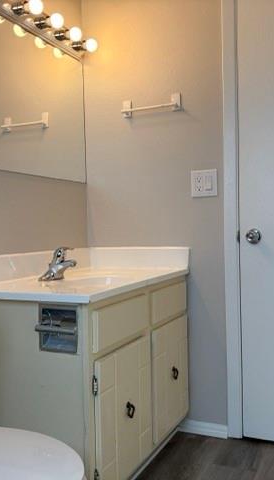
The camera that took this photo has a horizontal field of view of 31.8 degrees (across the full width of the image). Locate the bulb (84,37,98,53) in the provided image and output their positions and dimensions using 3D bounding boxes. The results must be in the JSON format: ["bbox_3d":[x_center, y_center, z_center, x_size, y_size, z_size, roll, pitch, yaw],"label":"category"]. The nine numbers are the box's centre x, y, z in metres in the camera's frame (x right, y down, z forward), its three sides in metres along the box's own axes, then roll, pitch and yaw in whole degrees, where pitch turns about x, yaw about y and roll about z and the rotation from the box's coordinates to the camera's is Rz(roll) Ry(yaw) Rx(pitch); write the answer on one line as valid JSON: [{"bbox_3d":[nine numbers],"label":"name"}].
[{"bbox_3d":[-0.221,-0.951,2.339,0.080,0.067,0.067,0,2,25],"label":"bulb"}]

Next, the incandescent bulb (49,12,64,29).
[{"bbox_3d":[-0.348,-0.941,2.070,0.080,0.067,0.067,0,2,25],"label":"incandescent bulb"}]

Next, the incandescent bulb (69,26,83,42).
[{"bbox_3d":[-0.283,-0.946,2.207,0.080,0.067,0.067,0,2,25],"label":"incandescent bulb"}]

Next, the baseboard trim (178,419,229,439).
[{"bbox_3d":[0.303,0.881,2.239,0.237,0.058,0.014,0,2,25],"label":"baseboard trim"}]

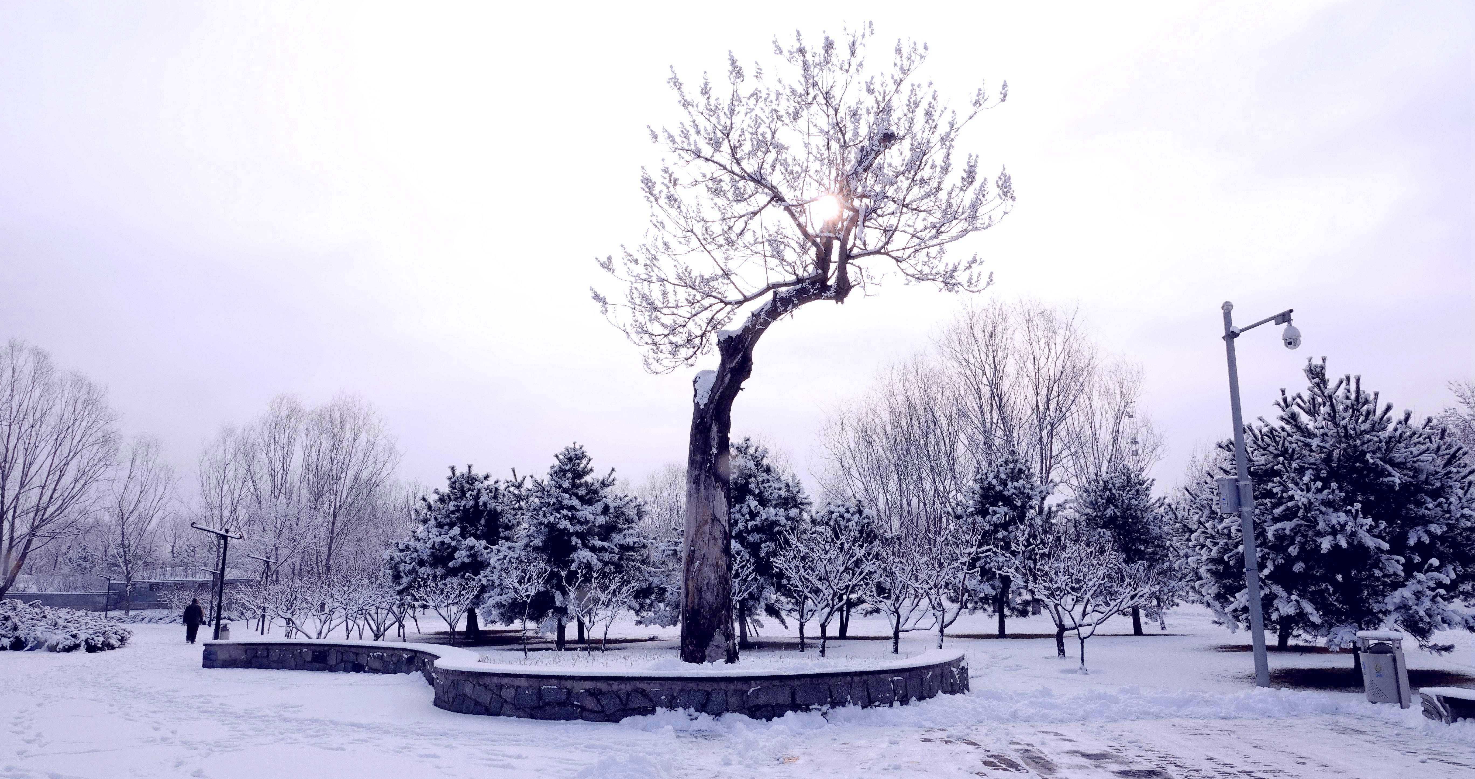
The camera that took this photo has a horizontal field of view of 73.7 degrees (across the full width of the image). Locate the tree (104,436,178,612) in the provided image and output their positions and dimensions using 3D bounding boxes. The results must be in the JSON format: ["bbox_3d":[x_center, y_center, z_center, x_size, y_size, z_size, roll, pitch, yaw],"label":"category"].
[{"bbox_3d":[-48.195,10.821,79.468,5.960,14.342,5.960,0,-12,0],"label":"tree"}]

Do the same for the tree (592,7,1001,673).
[{"bbox_3d":[1.016,-0.999,15.131,6.359,10.060,5.405,0,-11,0],"label":"tree"}]

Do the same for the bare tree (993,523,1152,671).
[{"bbox_3d":[6.152,3.795,18.073,2.922,2.654,2.776,0,-11,0],"label":"bare tree"}]

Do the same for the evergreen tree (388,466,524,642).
[{"bbox_3d":[-8.243,4.782,28.775,3.978,5.059,3.978,0,-11,0],"label":"evergreen tree"}]

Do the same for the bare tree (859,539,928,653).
[{"bbox_3d":[3.343,4.403,21.052,1.575,2.464,1.530,0,-12,0],"label":"bare tree"}]

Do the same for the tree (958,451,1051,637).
[{"bbox_3d":[7.842,4.486,28.853,2.738,5.350,2.738,0,-11,0],"label":"tree"}]

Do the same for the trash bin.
[{"bbox_3d":[8.475,3.680,12.903,0.360,0.978,0.500,8,-13,-34],"label":"trash bin"}]

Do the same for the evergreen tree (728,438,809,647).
[{"bbox_3d":[0.260,4.004,26.064,3.177,5.503,3.177,0,-12,0],"label":"evergreen tree"}]

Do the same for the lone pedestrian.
[{"bbox_3d":[-20.006,8.531,36.167,0.700,1.663,0.430,2,-12,-11],"label":"lone pedestrian"}]

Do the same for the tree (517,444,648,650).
[{"bbox_3d":[-3.879,3.890,24.620,3.288,5.105,3.288,0,-11,0],"label":"tree"}]

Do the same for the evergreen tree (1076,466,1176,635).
[{"bbox_3d":[12.479,5.111,31.551,3.180,5.372,3.180,0,-12,0],"label":"evergreen tree"}]

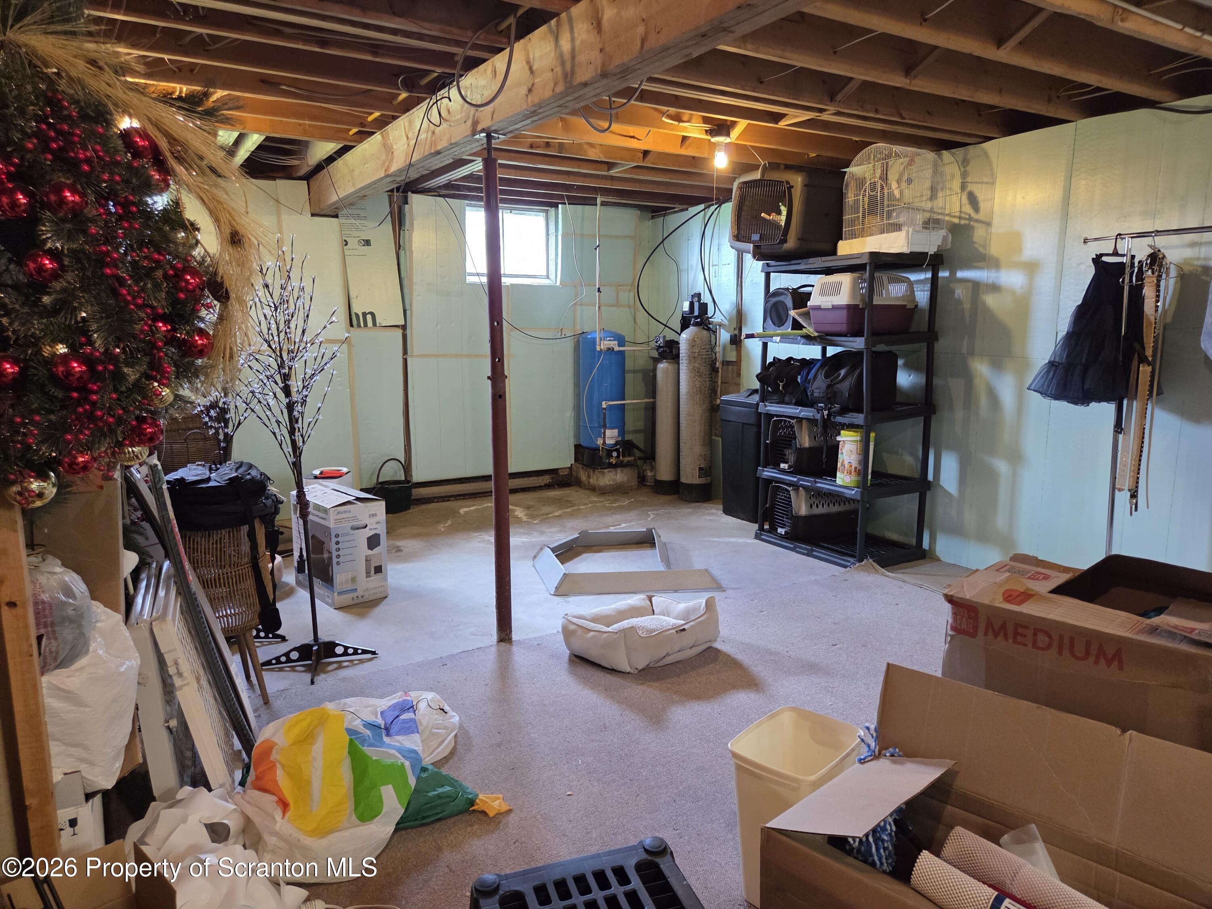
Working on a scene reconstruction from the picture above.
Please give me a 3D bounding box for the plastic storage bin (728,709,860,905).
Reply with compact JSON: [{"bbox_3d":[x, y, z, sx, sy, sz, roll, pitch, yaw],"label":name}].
[{"bbox_3d":[0.477,0.906,2.015,0.225,0.416,0.292,7,12,40],"label":"plastic storage bin"}]

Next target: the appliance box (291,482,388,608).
[{"bbox_3d":[-1.445,0.482,4.370,0.302,0.540,0.490,-9,12,-42],"label":"appliance box"}]

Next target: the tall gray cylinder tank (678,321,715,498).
[{"bbox_3d":[0.737,-0.342,6.581,0.262,1.435,0.262,0,9,0],"label":"tall gray cylinder tank"}]

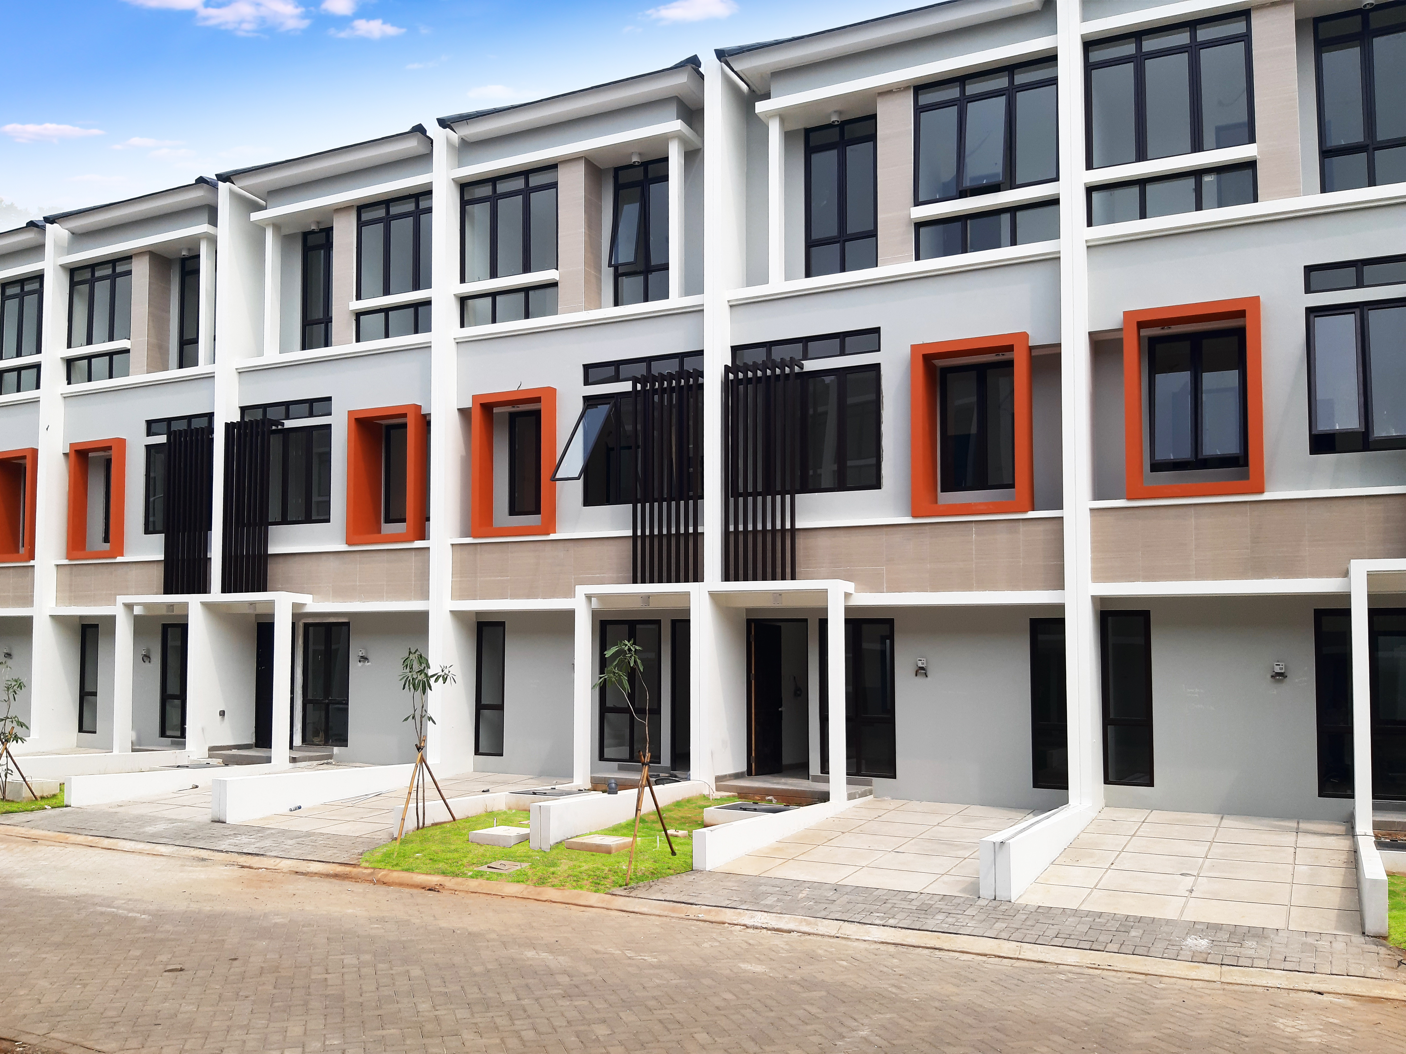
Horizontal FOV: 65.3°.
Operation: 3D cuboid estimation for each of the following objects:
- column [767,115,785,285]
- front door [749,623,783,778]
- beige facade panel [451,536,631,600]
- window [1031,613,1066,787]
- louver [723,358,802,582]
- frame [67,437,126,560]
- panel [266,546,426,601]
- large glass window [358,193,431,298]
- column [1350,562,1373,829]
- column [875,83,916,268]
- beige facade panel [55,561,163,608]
[{"bbox_3d":[1.032,-4.566,15.374,0.160,2.350,0.170,-2,-5,26],"label":"column"},{"bbox_3d":[0.981,2.528,16.440,0.049,2.229,0.902,-2,-4,33],"label":"front door"},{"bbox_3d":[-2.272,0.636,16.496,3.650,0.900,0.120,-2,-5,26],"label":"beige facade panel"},{"bbox_3d":[4.548,2.310,14.180,0.577,2.203,0.118,-2,-4,26],"label":"window"},{"bbox_3d":[0.891,-0.778,15.624,1.080,3.080,0.470,-2,-3,25],"label":"louver"},{"bbox_3d":[-11.497,-0.521,20.794,1.400,2.220,0.300,-2,-5,26],"label":"frame"},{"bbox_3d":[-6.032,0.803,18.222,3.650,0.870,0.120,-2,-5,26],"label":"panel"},{"bbox_3d":[-5.162,-4.734,18.631,1.889,1.688,0.118,-2,-4,26],"label":"large glass window"},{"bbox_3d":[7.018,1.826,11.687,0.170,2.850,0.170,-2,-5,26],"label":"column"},{"bbox_3d":[2.762,-4.857,15.439,0.490,2.470,0.500,-2,-3,25],"label":"column"},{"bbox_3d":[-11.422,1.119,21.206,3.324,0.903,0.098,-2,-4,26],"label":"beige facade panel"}]

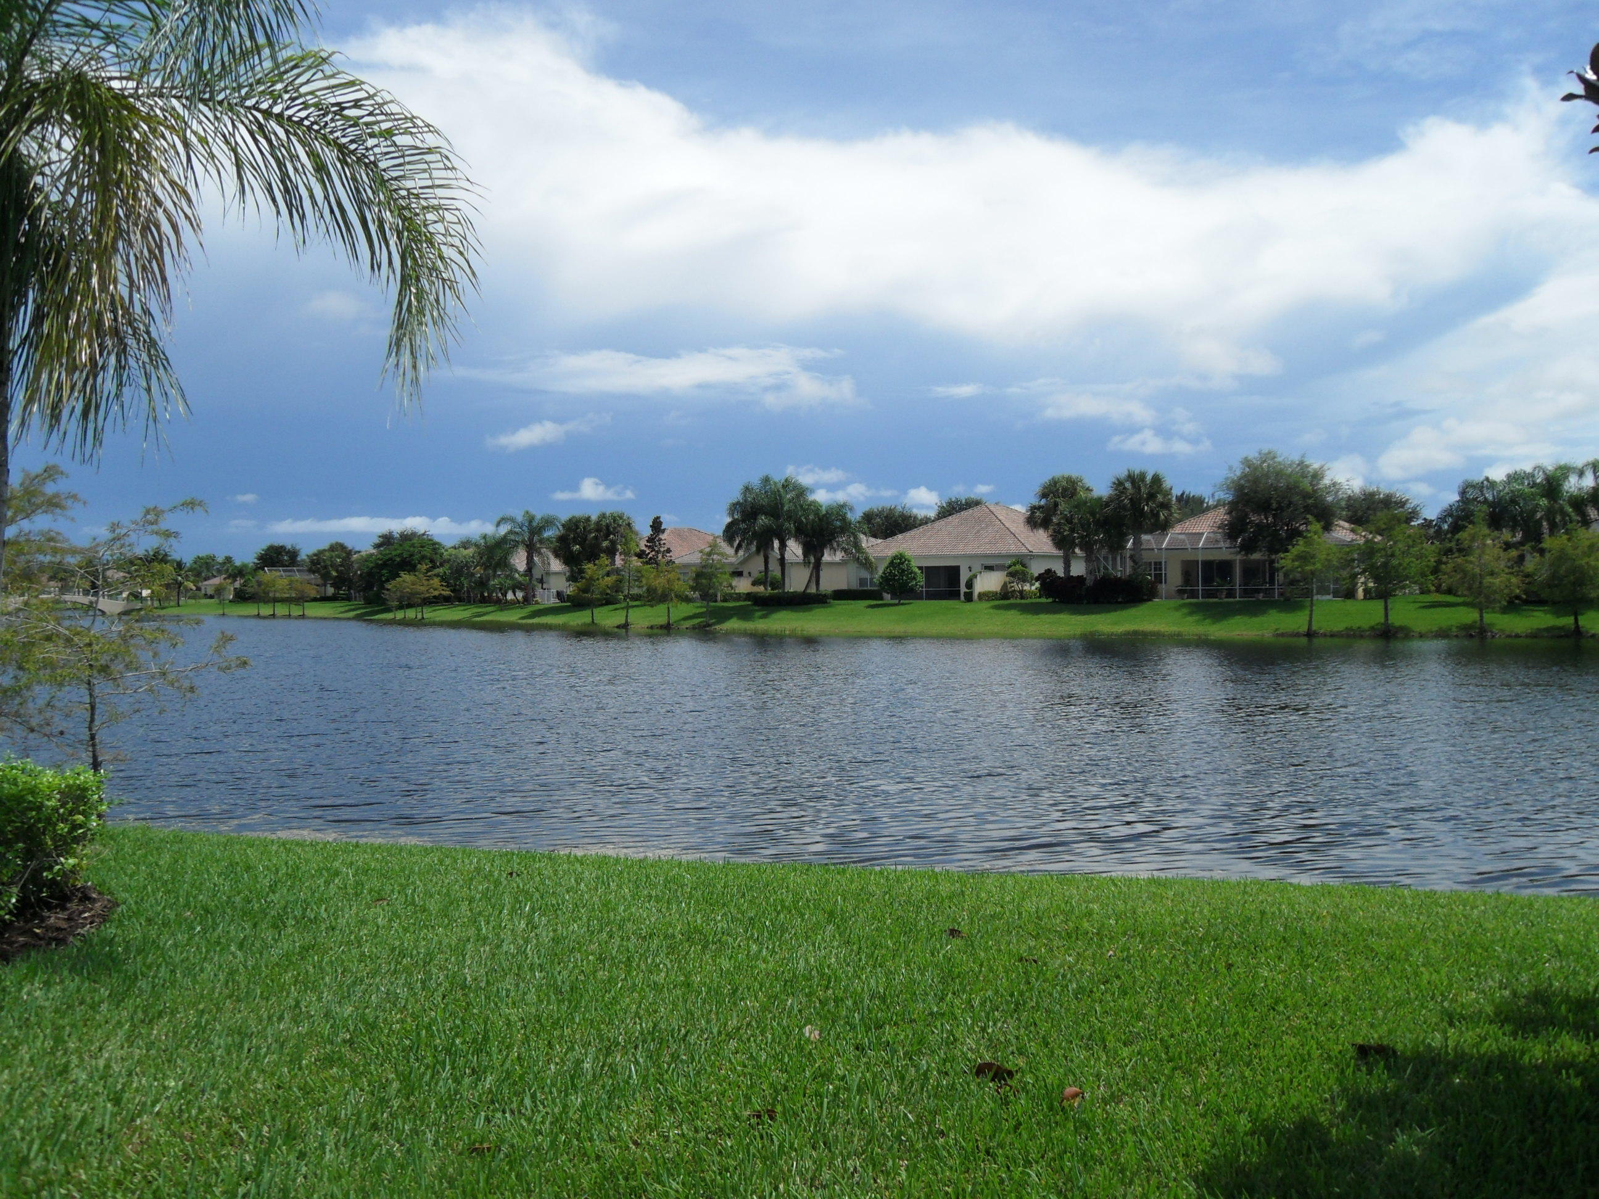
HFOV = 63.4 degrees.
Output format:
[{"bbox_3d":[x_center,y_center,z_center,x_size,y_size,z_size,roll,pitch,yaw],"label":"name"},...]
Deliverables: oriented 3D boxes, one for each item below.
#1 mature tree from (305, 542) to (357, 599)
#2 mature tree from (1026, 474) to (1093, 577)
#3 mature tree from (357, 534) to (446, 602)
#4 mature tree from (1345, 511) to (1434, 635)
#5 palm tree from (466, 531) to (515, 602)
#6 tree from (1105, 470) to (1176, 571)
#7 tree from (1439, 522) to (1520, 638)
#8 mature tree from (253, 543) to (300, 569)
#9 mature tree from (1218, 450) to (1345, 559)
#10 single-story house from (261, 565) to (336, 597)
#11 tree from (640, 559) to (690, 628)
[{"bbox_3d":[-54.400,-3.260,150.000,6.080,6.660,6.080,0,0,0],"label":"mature tree"},{"bbox_3d":[16.510,-3.880,82.000,4.280,8.160,4.280,0,0,0],"label":"mature tree"},{"bbox_3d":[-40.850,-3.210,133.000,8.860,7.060,8.860,0,0,0],"label":"mature tree"},{"bbox_3d":[33.510,-1.490,73.500,4.900,6.740,4.650,0,0,0],"label":"mature tree"},{"bbox_3d":[-28.870,-3.040,121.000,4.560,6.660,4.560,0,0,0],"label":"palm tree"},{"bbox_3d":[19.910,-3.760,75.500,4.160,7.730,4.160,0,0,0],"label":"tree"},{"bbox_3d":[38.390,-1.200,73.000,4.510,6.420,4.290,0,0,0],"label":"tree"},{"bbox_3d":[-78.820,-4.240,195.000,7.160,8.660,7.160,0,0,0],"label":"mature tree"},{"bbox_3d":[28.330,-4.330,76.000,7.410,8.880,7.040,0,0,0],"label":"mature tree"},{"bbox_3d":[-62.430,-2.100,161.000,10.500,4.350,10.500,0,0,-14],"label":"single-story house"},{"bbox_3d":[-9.190,-0.360,88.500,3.420,4.830,3.420,0,0,0],"label":"tree"}]

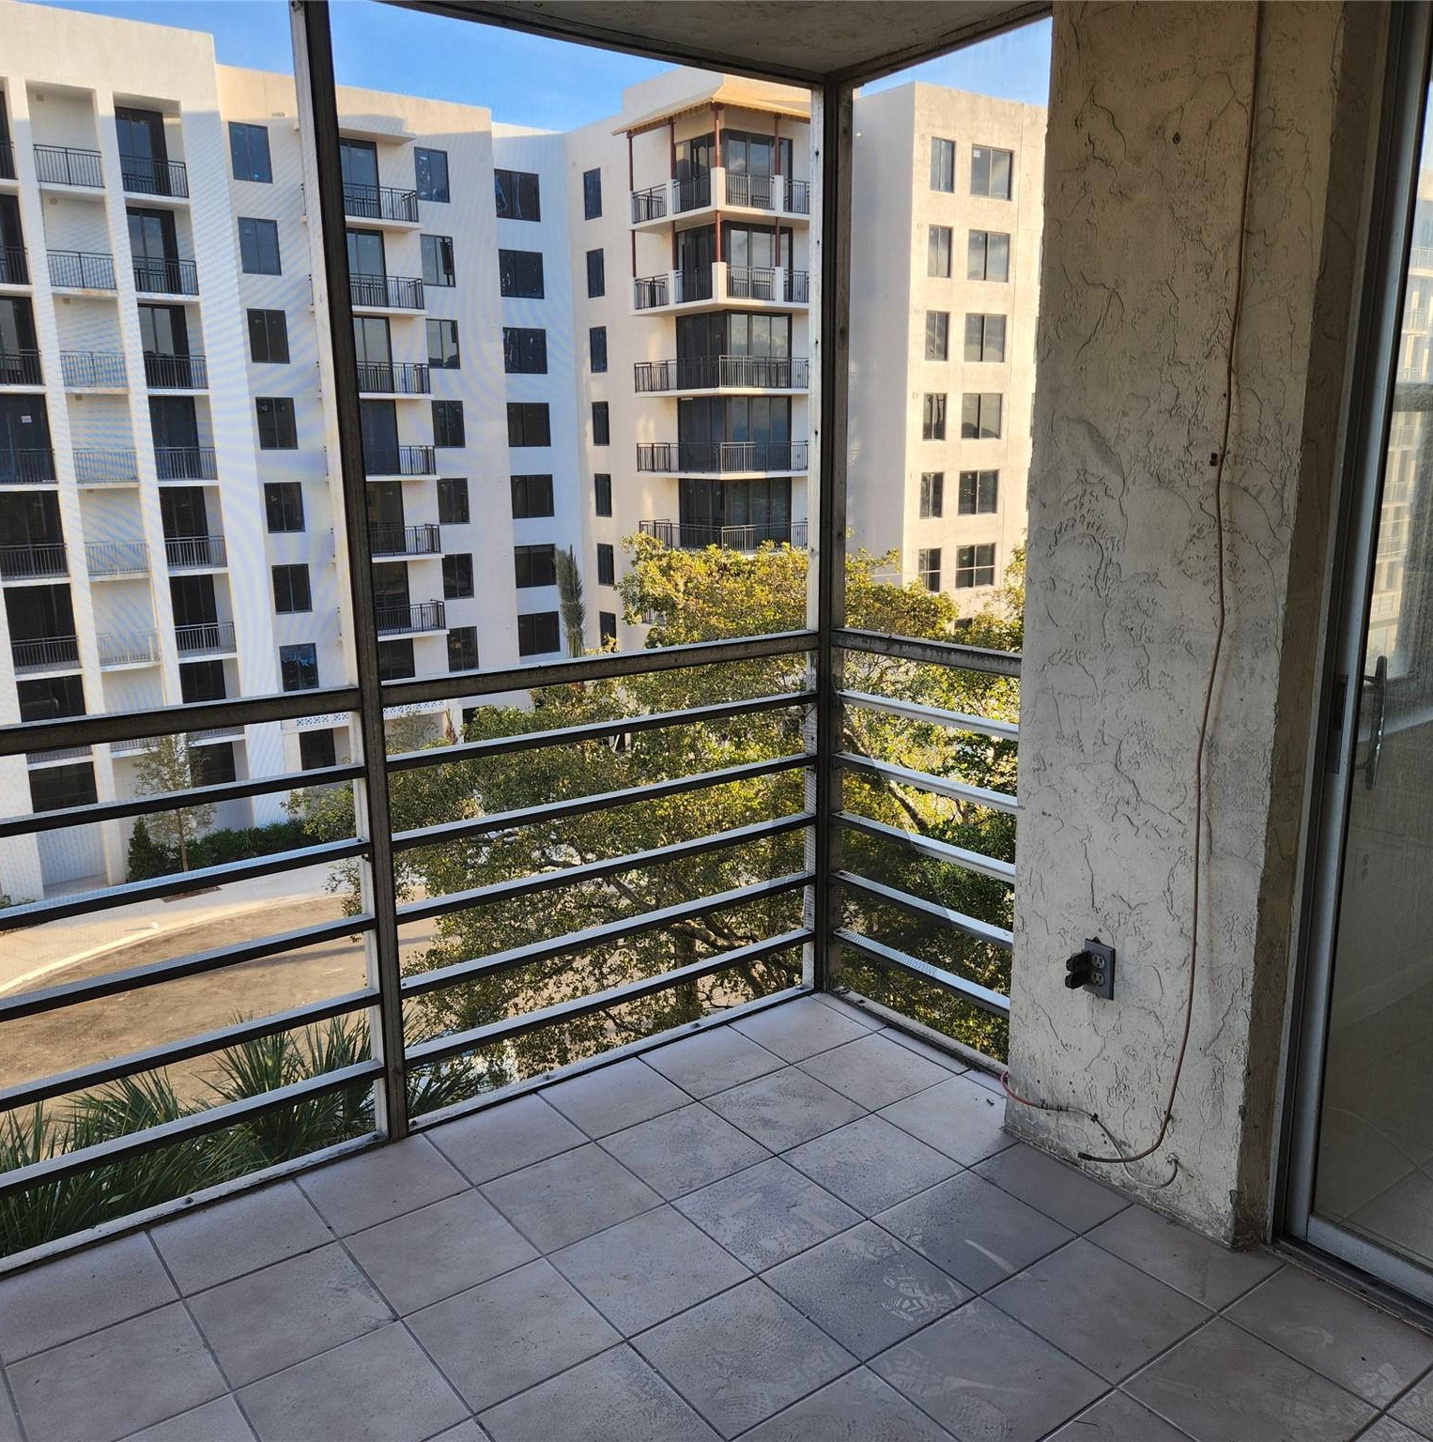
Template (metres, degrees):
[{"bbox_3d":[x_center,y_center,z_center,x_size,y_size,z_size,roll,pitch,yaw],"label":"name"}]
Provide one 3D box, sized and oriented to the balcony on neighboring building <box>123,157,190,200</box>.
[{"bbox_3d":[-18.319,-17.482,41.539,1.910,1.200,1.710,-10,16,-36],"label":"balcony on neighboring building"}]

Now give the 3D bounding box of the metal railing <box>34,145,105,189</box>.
[{"bbox_3d":[-20.373,-17.473,40.305,1.950,1.080,0.060,-11,15,-38],"label":"metal railing"}]

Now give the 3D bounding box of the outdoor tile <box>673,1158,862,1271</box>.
[{"bbox_3d":[0.111,1.056,2.744,0.302,0.010,0.302,-10,16,-36],"label":"outdoor tile"}]

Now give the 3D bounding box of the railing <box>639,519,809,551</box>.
[{"bbox_3d":[0.220,-7.183,50.048,4.088,1.070,5.575,-10,16,-34],"label":"railing"}]

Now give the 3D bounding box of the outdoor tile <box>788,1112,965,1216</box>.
[{"bbox_3d":[0.356,1.014,2.925,0.302,0.010,0.302,-10,16,-36],"label":"outdoor tile"}]

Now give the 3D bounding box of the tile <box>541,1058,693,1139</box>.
[{"bbox_3d":[-0.253,0.945,3.192,0.303,0.012,0.285,-9,16,-36],"label":"tile"}]

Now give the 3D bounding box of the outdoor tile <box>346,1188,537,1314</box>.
[{"bbox_3d":[-0.563,1.083,2.615,0.297,0.011,0.297,-10,15,-36],"label":"outdoor tile"}]

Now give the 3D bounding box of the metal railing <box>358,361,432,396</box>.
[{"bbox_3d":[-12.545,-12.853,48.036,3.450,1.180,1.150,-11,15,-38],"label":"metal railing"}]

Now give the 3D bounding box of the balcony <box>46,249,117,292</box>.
[{"bbox_3d":[-20.078,-14.046,40.241,1.861,1.190,1.300,-10,16,-36],"label":"balcony"}]

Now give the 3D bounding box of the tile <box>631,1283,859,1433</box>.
[{"bbox_3d":[0.051,1.152,2.325,0.302,0.010,0.302,-10,16,-36],"label":"tile"}]

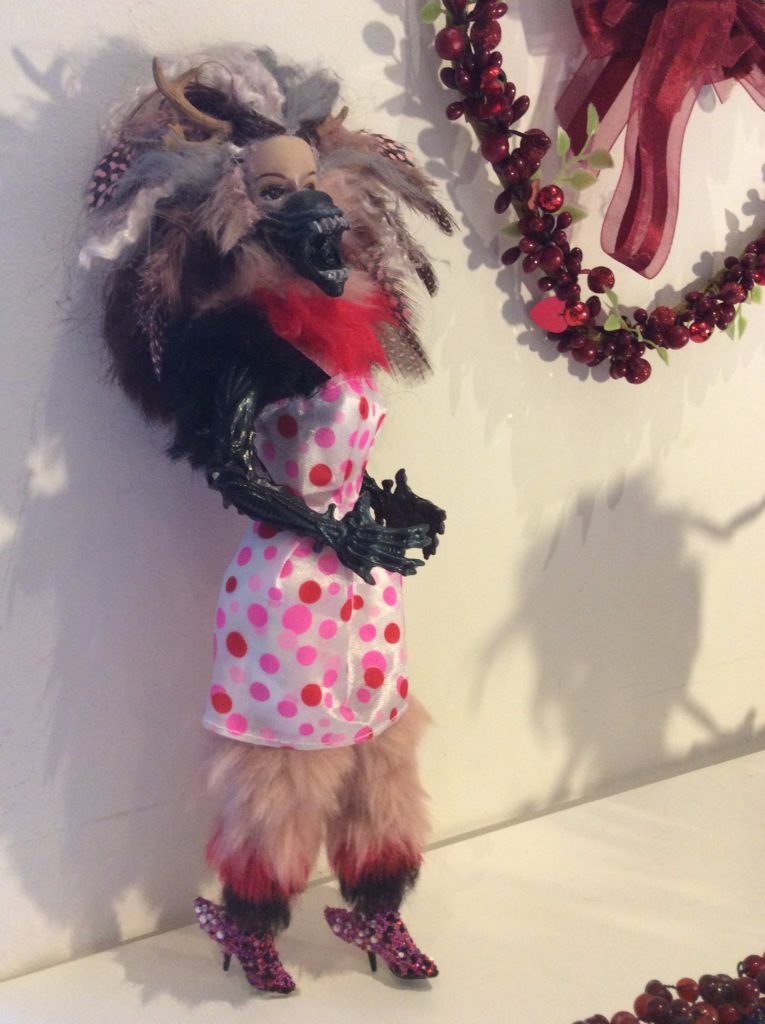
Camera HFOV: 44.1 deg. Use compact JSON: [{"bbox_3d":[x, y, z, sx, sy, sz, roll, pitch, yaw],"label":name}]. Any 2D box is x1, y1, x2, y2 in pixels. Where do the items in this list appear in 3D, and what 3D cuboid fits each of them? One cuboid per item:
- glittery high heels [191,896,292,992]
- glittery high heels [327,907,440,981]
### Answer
[{"bbox_3d":[-0.051,0.155,0.337,0.041,0.026,0.015,8,14,33],"label":"glittery high heels"},{"bbox_3d":[0.000,0.154,0.341,0.041,0.026,0.015,3,12,12],"label":"glittery high heels"}]

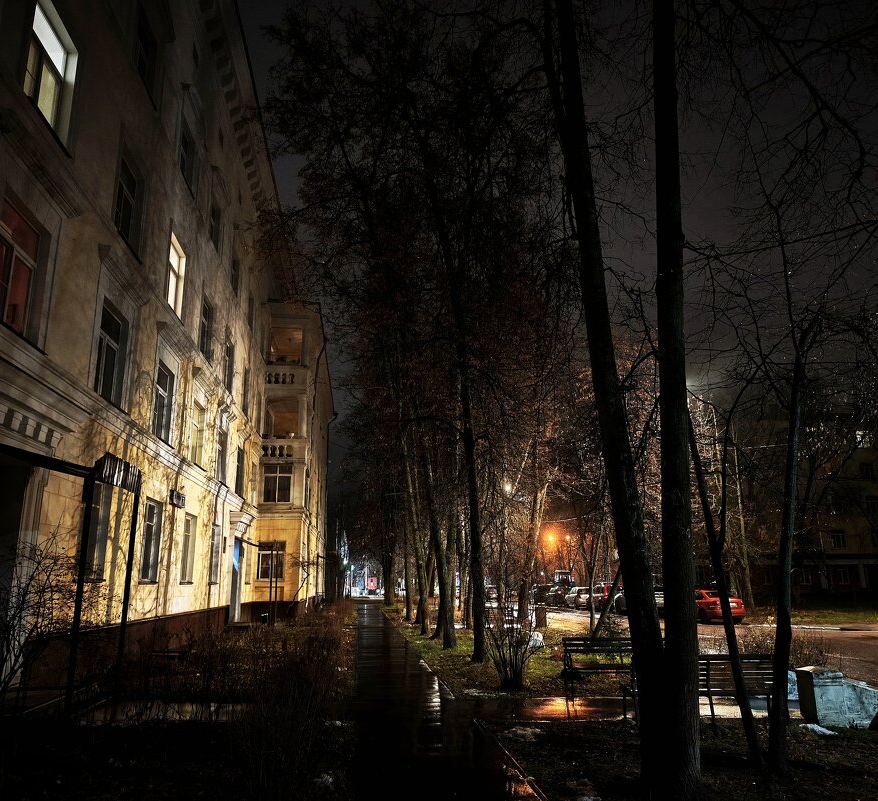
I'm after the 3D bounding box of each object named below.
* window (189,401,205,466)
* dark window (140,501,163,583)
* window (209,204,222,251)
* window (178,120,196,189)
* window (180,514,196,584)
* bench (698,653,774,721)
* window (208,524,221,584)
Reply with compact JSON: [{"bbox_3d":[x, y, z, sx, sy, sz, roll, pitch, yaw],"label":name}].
[{"bbox_3d":[-7.365,1.029,21.488,0.200,1.860,1.600,1,-14,-6],"label":"window"},{"bbox_3d":[-6.911,3.359,16.903,0.200,1.890,1.520,1,-14,-6],"label":"dark window"},{"bbox_3d":[-7.444,-5.816,23.415,0.200,1.620,1.350,1,-14,-6],"label":"window"},{"bbox_3d":[-6.947,-6.613,19.427,0.200,1.656,1.440,1,-15,-6],"label":"window"},{"bbox_3d":[-7.118,4.188,19.921,0.200,1.891,1.440,1,-15,-6],"label":"window"},{"bbox_3d":[3.482,3.707,9.243,1.800,0.810,0.570,0,-14,-1],"label":"bench"},{"bbox_3d":[-7.757,5.264,24.357,0.200,1.900,1.500,1,-14,-6],"label":"window"}]

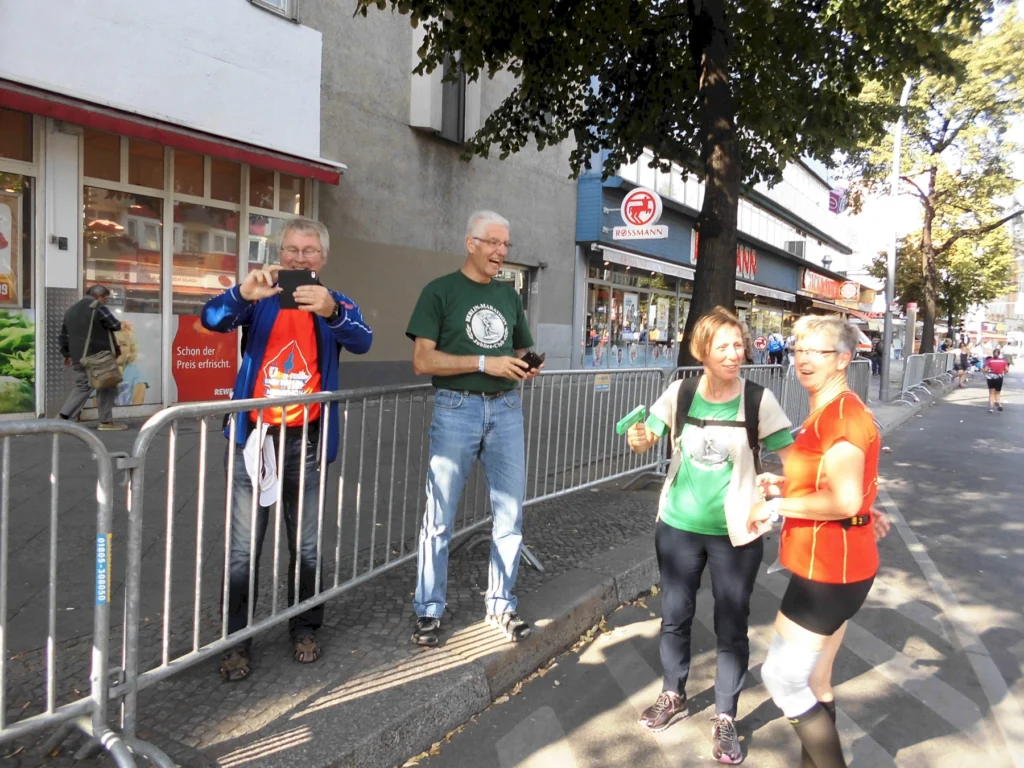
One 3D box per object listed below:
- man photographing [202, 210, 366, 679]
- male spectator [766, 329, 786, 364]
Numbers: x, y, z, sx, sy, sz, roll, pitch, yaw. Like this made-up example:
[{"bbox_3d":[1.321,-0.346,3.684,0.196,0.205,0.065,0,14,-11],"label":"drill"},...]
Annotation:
[{"bbox_3d":[-0.841,0.235,2.889,0.660,1.727,0.540,1,3,-13],"label":"man photographing"},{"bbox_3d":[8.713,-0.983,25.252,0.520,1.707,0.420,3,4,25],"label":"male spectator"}]

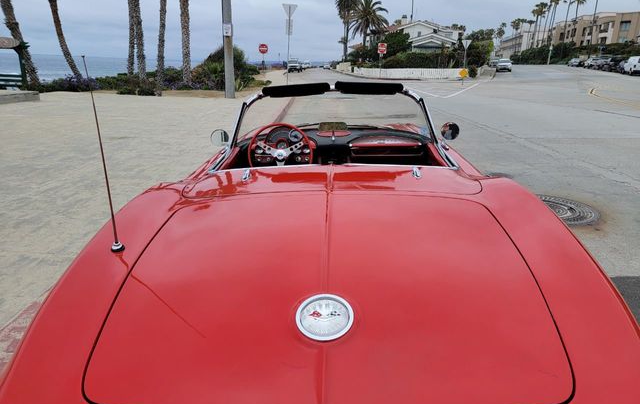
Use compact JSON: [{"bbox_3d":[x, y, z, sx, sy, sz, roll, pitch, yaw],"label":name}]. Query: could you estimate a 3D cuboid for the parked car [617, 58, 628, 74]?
[{"bbox_3d":[34.764,-15.157,50.000,1.800,1.500,4.500,9,19,22],"label":"parked car"}]

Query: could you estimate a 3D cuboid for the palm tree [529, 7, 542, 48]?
[{"bbox_3d":[50.103,-39.456,103.375,3.100,11.018,3.100,2,17,0],"label":"palm tree"}]

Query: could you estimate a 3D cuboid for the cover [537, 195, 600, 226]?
[{"bbox_3d":[2.493,0.093,4.600,0.870,0.030,0.870,0,17,0],"label":"cover"}]

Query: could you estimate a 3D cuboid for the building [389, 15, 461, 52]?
[{"bbox_3d":[13.553,-20.490,57.000,8.600,6.000,9.500,3,17,4],"label":"building"}]

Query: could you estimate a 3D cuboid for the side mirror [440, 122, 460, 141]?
[{"bbox_3d":[0.781,-0.423,2.660,0.110,0.115,0.075,5,17,10],"label":"side mirror"}]

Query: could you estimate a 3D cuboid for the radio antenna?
[{"bbox_3d":[-0.663,-0.127,1.350,0.045,0.603,0.045,-1,17,0],"label":"radio antenna"}]

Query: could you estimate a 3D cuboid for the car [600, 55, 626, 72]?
[{"bbox_3d":[35.059,-16.544,53.000,1.900,1.750,4.700,7,19,21],"label":"car"}]

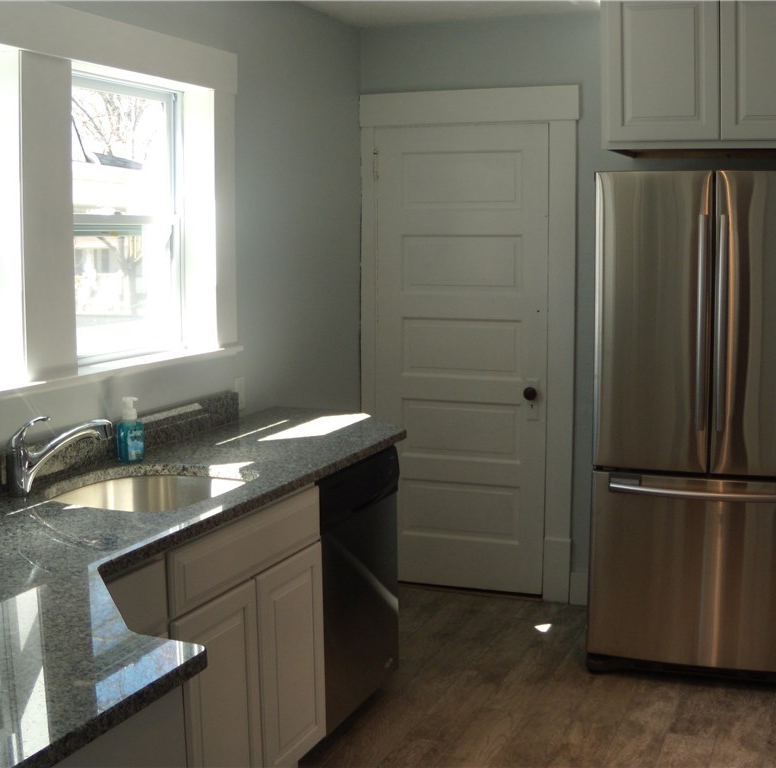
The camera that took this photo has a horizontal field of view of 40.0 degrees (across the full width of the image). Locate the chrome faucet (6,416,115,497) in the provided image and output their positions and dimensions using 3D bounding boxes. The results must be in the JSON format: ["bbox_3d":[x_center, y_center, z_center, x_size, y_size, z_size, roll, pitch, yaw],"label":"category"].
[{"bbox_3d":[-0.834,0.182,2.709,0.260,0.196,0.055,0,7,5],"label":"chrome faucet"}]

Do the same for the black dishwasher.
[{"bbox_3d":[-0.339,0.656,3.458,0.605,0.845,0.585,3,8,22],"label":"black dishwasher"}]

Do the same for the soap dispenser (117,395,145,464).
[{"bbox_3d":[-0.755,0.133,3.135,0.050,0.183,0.070,5,9,35],"label":"soap dispenser"}]

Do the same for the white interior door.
[{"bbox_3d":[0.313,-0.093,4.683,0.765,2.026,0.045,2,8,18],"label":"white interior door"}]

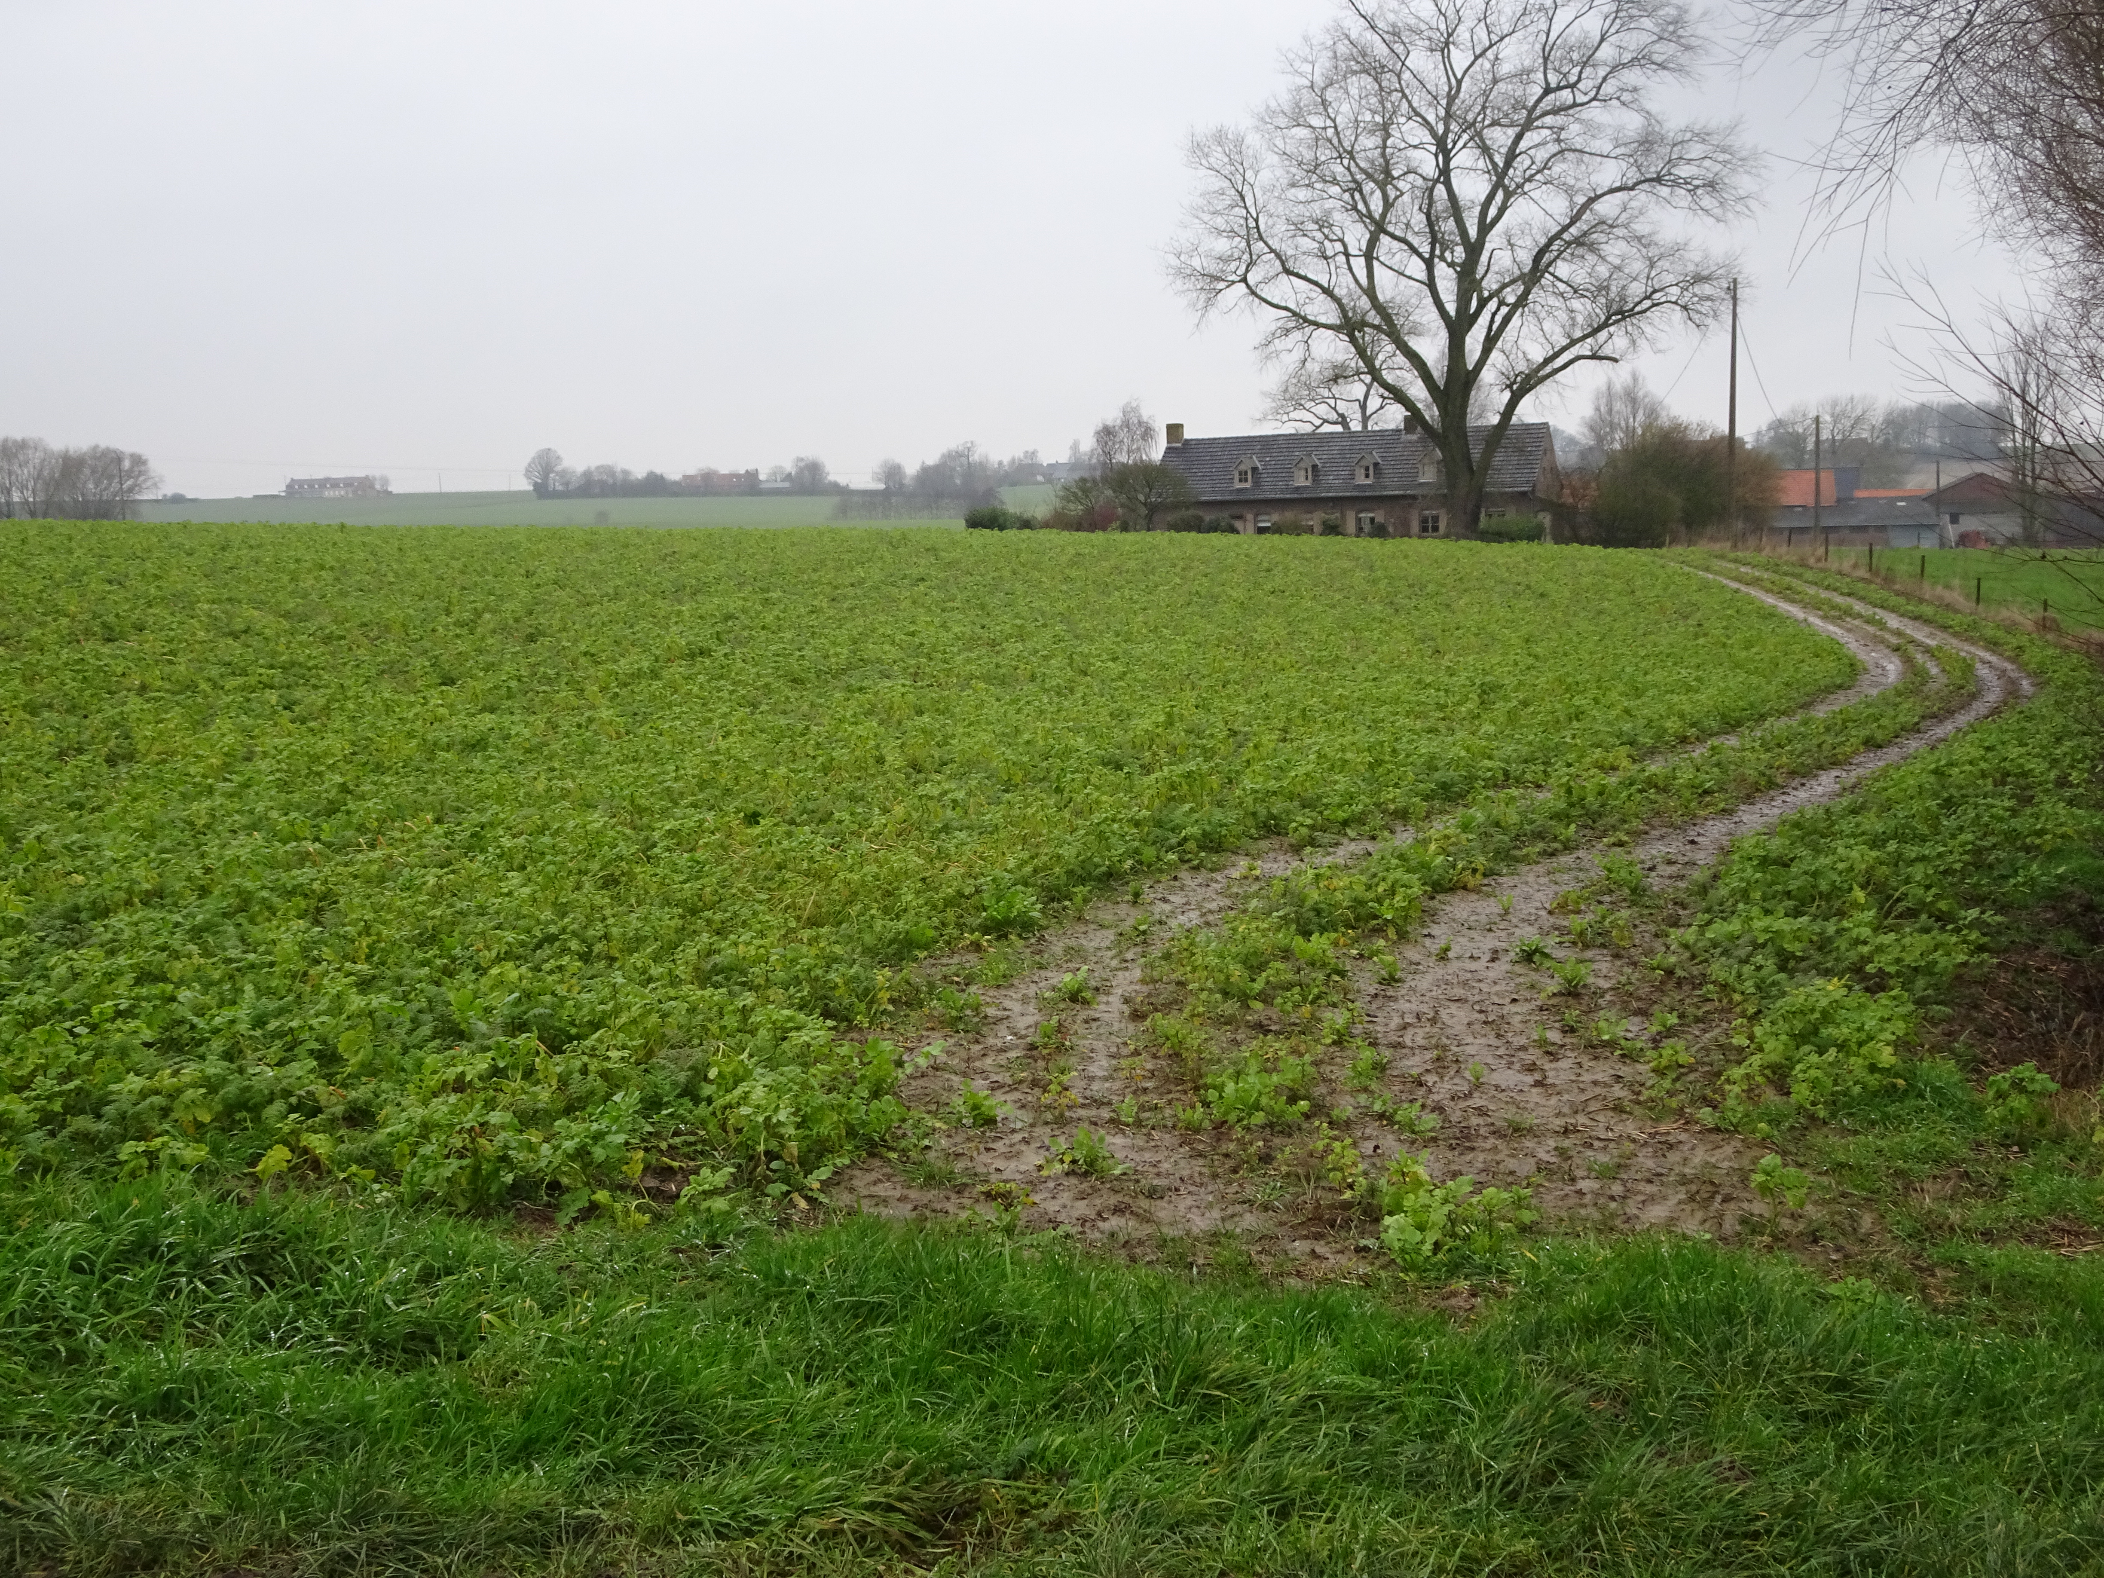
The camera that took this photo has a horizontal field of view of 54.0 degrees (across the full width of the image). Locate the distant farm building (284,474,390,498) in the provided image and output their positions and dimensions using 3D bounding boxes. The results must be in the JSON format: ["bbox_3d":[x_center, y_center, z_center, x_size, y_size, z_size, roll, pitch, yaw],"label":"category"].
[{"bbox_3d":[-255.751,-108.304,740.000,38.000,8.300,11.000,2,9,25],"label":"distant farm building"}]

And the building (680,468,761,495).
[{"bbox_3d":[-104.180,-96.787,650.000,25.000,7.900,8.500,-3,8,-7],"label":"building"}]

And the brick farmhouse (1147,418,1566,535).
[{"bbox_3d":[17.046,-17.073,115.605,21.280,7.340,7.000,2,9,26],"label":"brick farmhouse"}]

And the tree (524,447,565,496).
[{"bbox_3d":[-154.844,-96.615,630.000,12.300,14.300,12.300,-2,8,0],"label":"tree"}]

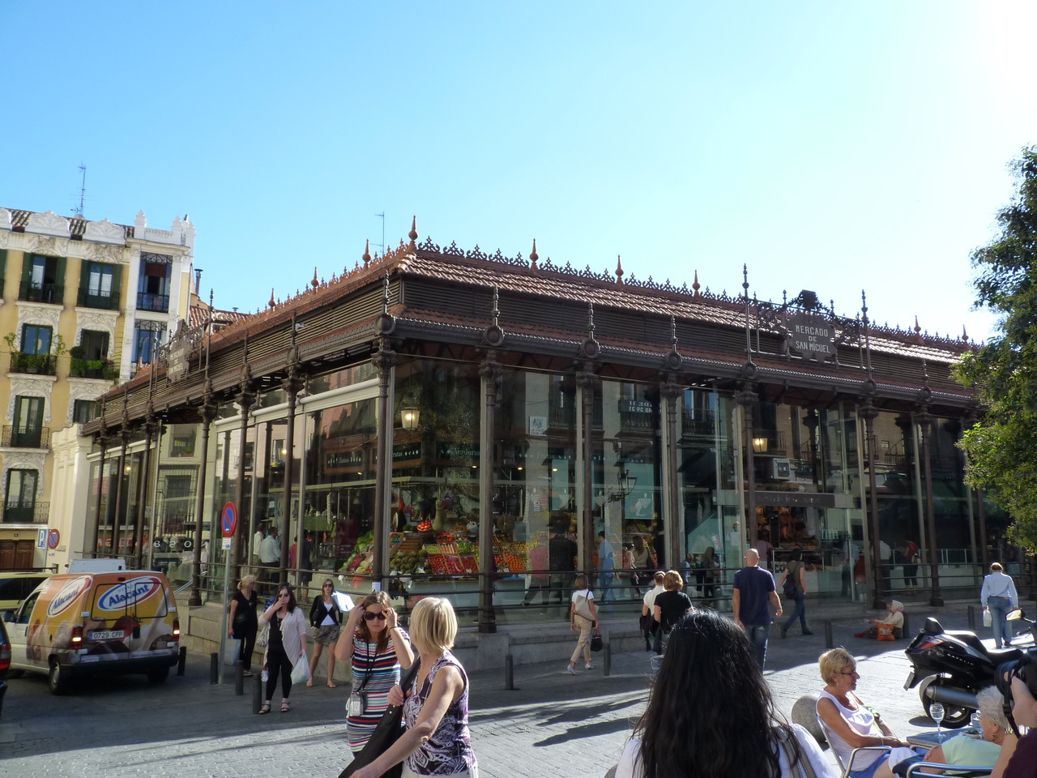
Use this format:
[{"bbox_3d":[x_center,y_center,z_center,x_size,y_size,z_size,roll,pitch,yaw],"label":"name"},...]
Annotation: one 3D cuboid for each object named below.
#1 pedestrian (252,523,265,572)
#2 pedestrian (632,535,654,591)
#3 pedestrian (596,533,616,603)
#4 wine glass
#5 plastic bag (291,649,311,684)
[{"bbox_3d":[-6.260,4.129,19.500,0.350,1.750,0.480,8,-12,-41],"label":"pedestrian"},{"bbox_3d":[2.881,4.226,18.851,0.470,1.591,0.340,2,-10,-11],"label":"pedestrian"},{"bbox_3d":[2.077,4.249,19.292,0.400,1.710,0.480,-5,-11,30],"label":"pedestrian"},{"bbox_3d":[2.428,1.923,4.696,0.085,0.181,0.085,0,-10,0],"label":"wine glass"},{"bbox_3d":[-2.910,3.716,10.800,0.250,0.430,0.160,3,-10,-16],"label":"plastic bag"}]

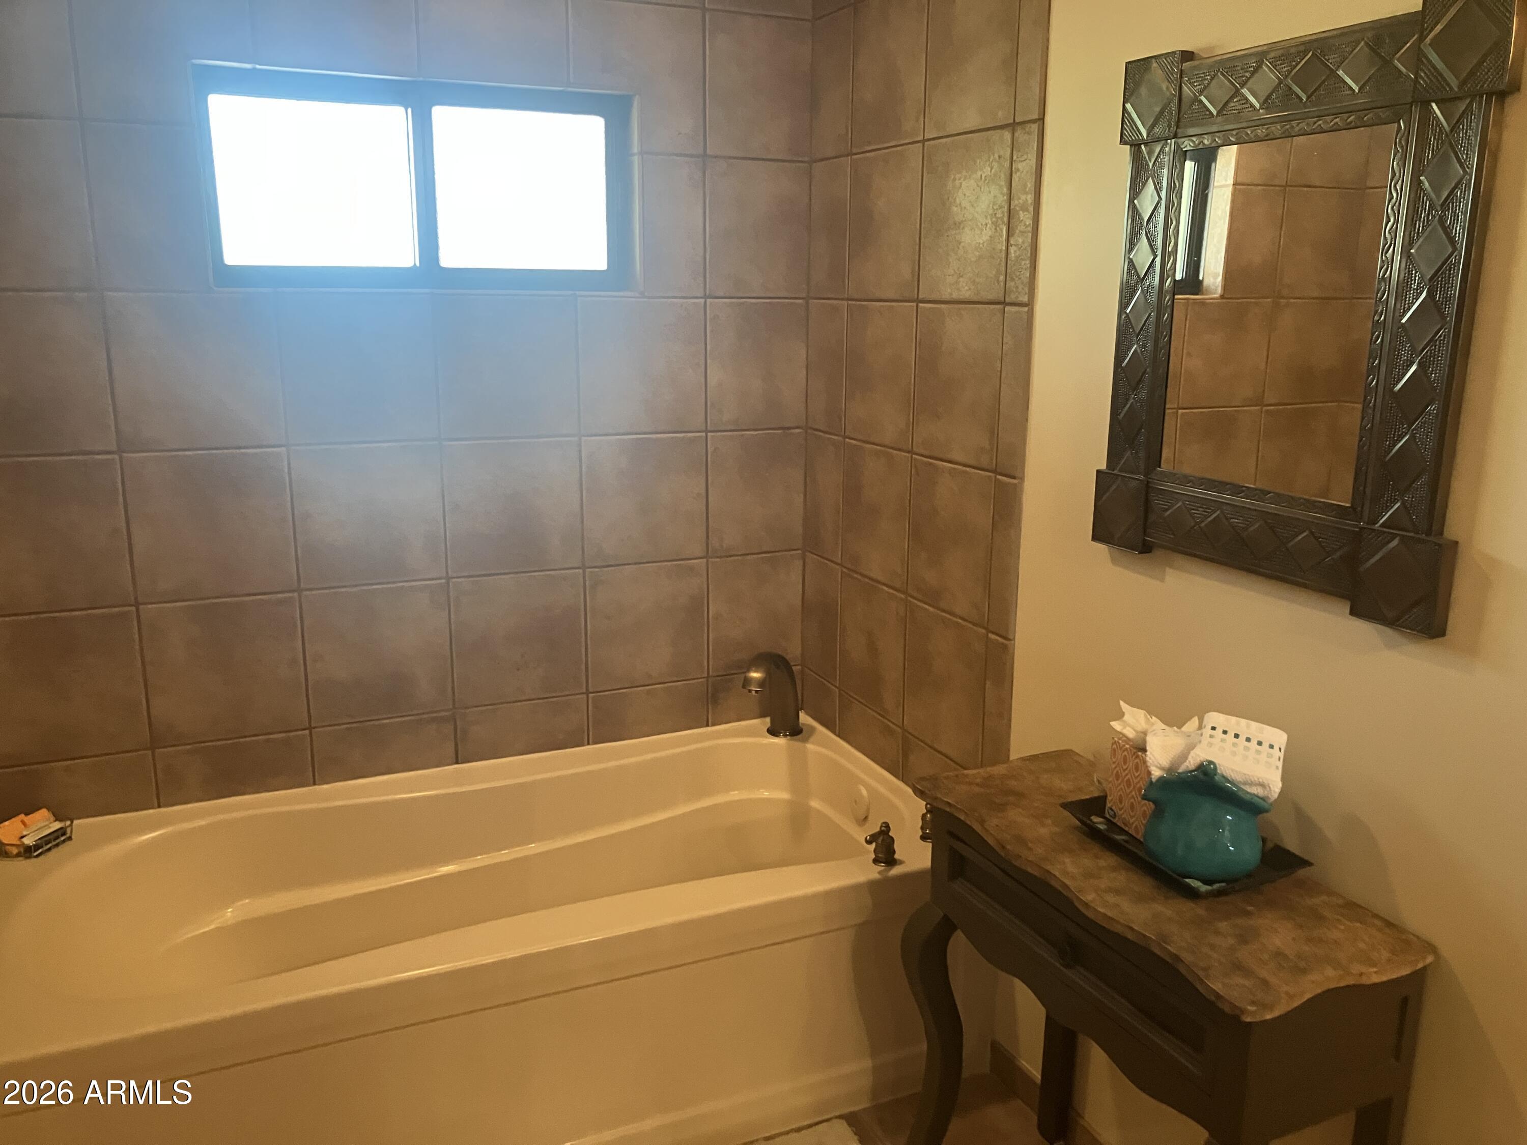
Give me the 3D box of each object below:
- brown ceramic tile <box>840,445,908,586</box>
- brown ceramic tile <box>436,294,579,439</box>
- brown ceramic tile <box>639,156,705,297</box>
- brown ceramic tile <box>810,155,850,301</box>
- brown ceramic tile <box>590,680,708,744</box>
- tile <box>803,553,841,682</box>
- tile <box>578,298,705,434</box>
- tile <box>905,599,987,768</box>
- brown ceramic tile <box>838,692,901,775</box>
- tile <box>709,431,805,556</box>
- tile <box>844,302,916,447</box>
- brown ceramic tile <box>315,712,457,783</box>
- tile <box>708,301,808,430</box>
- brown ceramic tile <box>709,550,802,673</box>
[{"bbox_3d":[0.256,-0.137,2.783,0.010,0.305,0.302,-5,14,-24],"label":"brown ceramic tile"},{"bbox_3d":[-0.562,-0.451,2.727,0.305,0.305,0.010,-5,14,-24],"label":"brown ceramic tile"},{"bbox_3d":[-0.202,-0.789,2.823,0.148,0.305,0.010,-5,14,-24],"label":"brown ceramic tile"},{"bbox_3d":[0.156,-0.792,2.855,0.010,0.304,0.191,-5,14,-23],"label":"brown ceramic tile"},{"bbox_3d":[-0.287,0.343,3.042,0.305,0.123,0.010,-5,14,-24],"label":"brown ceramic tile"},{"bbox_3d":[0.149,0.113,3.080,0.010,0.305,0.195,-5,14,-24],"label":"tile"},{"bbox_3d":[-0.281,-0.485,2.895,0.310,0.310,0.010,-5,14,-23],"label":"tile"},{"bbox_3d":[0.376,0.234,2.562,0.010,0.304,0.306,-5,14,-23],"label":"tile"},{"bbox_3d":[0.251,0.381,2.904,0.010,0.126,0.302,-5,14,-24],"label":"brown ceramic tile"},{"bbox_3d":[-0.016,-0.199,3.035,0.256,0.304,0.010,-5,14,-23],"label":"tile"},{"bbox_3d":[0.261,-0.445,2.747,0.010,0.310,0.310,-5,14,-23],"label":"tile"},{"bbox_3d":[-0.855,0.395,2.794,0.305,0.123,0.010,-5,14,-24],"label":"brown ceramic tile"},{"bbox_3d":[-0.014,-0.502,2.966,0.263,0.305,0.010,-5,14,-24],"label":"tile"},{"bbox_3d":[-0.019,0.103,3.105,0.256,0.304,0.010,-5,14,-23],"label":"brown ceramic tile"}]

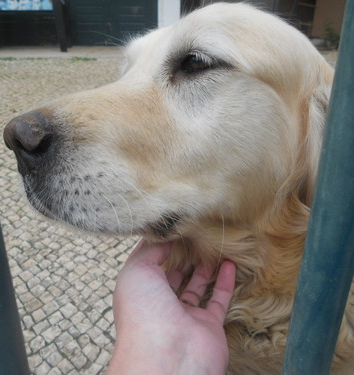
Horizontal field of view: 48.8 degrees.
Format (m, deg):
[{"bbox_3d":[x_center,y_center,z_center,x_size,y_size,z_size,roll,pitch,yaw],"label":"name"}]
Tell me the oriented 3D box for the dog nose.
[{"bbox_3d":[-0.103,-0.032,0.272,0.031,0.037,0.038,-10,25,-24],"label":"dog nose"}]

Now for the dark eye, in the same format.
[{"bbox_3d":[0.014,-0.096,0.302,0.024,0.014,0.013,9,24,17],"label":"dark eye"}]

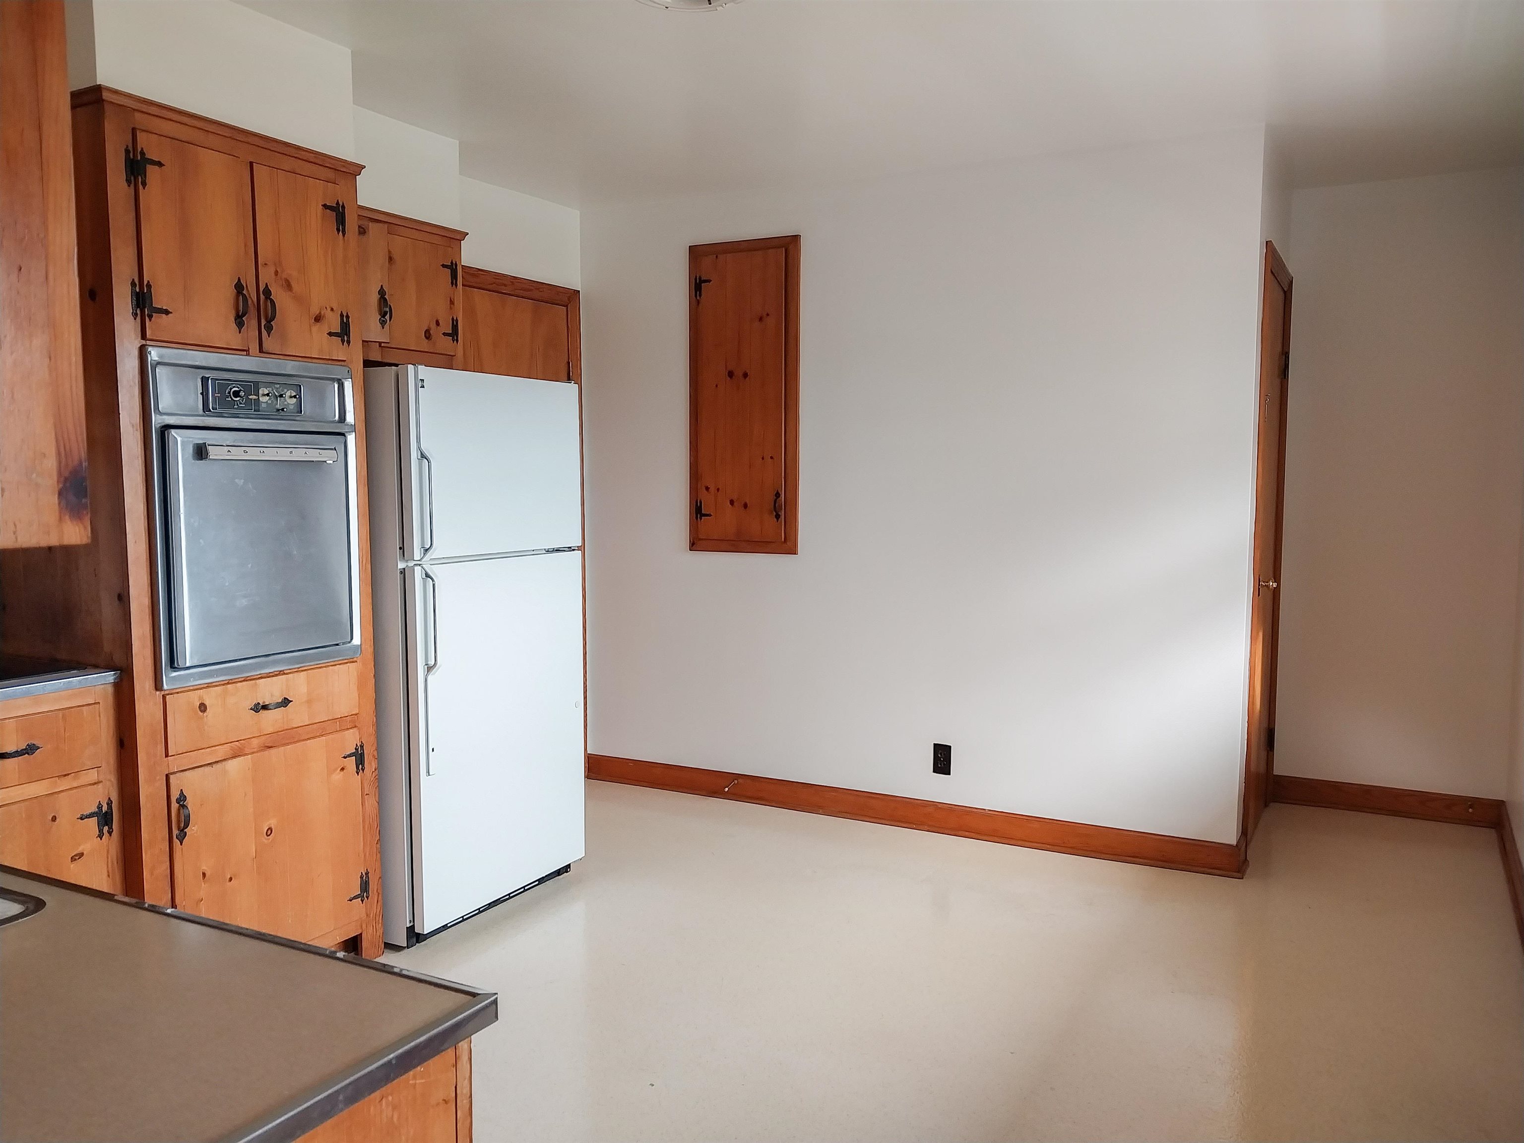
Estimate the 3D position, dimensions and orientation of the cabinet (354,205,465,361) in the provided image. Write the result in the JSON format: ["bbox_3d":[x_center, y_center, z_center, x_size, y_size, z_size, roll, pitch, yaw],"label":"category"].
[{"bbox_3d":[-1.287,-0.888,3.592,0.269,0.455,0.748,3,6,27],"label":"cabinet"}]

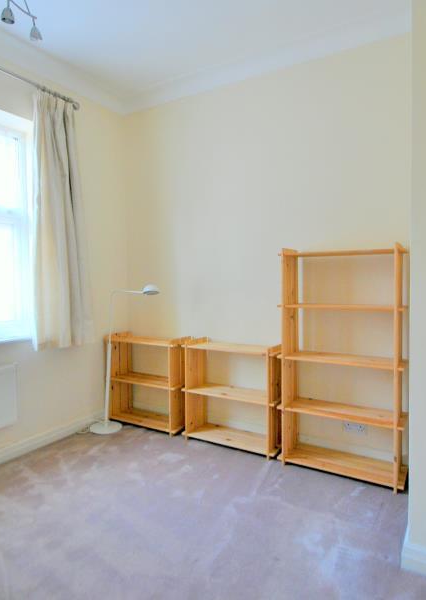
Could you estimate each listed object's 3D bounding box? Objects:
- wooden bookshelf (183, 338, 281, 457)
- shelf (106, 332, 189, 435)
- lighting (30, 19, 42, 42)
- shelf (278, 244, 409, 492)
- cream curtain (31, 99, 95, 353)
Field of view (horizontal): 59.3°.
[{"bbox_3d":[0.147,0.696,2.767,0.754,0.752,0.262,1,3,31],"label":"wooden bookshelf"},{"bbox_3d":[-0.552,0.686,3.169,0.756,0.752,0.262,1,3,31],"label":"shelf"},{"bbox_3d":[-0.996,-1.511,2.100,0.065,0.115,0.065,1,3,31],"label":"lighting"},{"bbox_3d":[0.798,0.378,2.336,0.737,1.408,0.262,1,3,31],"label":"shelf"},{"bbox_3d":[-1.109,-0.554,2.798,0.113,1.818,0.470,1,3,31],"label":"cream curtain"}]

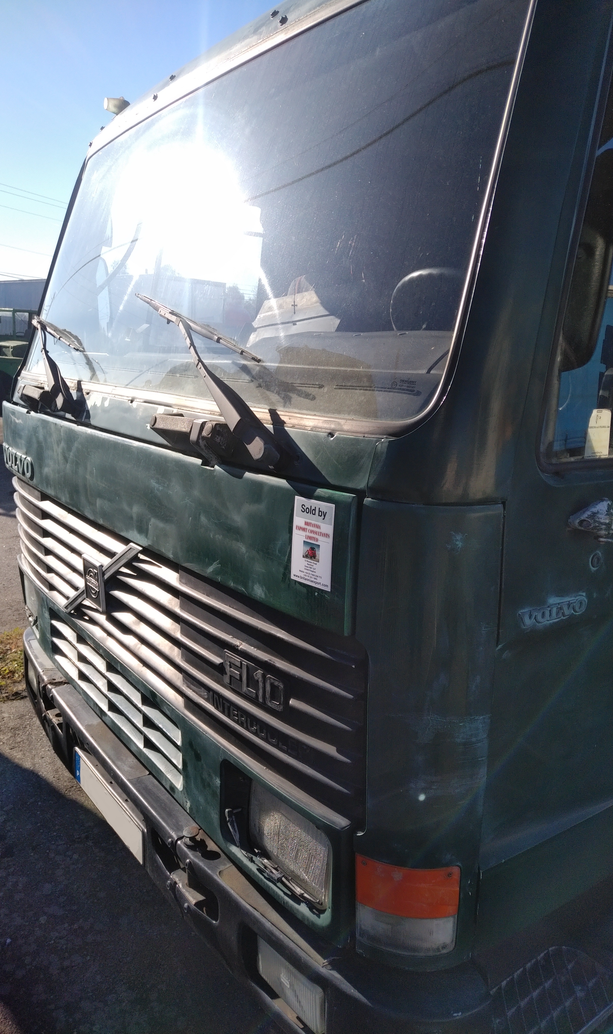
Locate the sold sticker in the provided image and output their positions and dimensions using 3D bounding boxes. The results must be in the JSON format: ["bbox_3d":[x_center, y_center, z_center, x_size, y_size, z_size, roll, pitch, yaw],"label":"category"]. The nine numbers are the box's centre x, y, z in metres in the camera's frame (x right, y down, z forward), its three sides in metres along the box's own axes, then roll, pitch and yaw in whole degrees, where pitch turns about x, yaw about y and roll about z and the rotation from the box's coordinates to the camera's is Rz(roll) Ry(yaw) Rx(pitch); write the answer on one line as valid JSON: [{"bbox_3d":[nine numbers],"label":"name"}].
[{"bbox_3d":[0.011,0.045,1.232,0.003,0.147,0.105,-5,12,-40],"label":"sold sticker"}]

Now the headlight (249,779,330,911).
[{"bbox_3d":[-0.006,0.677,1.542,0.090,0.167,0.268,-11,18,-40],"label":"headlight"}]

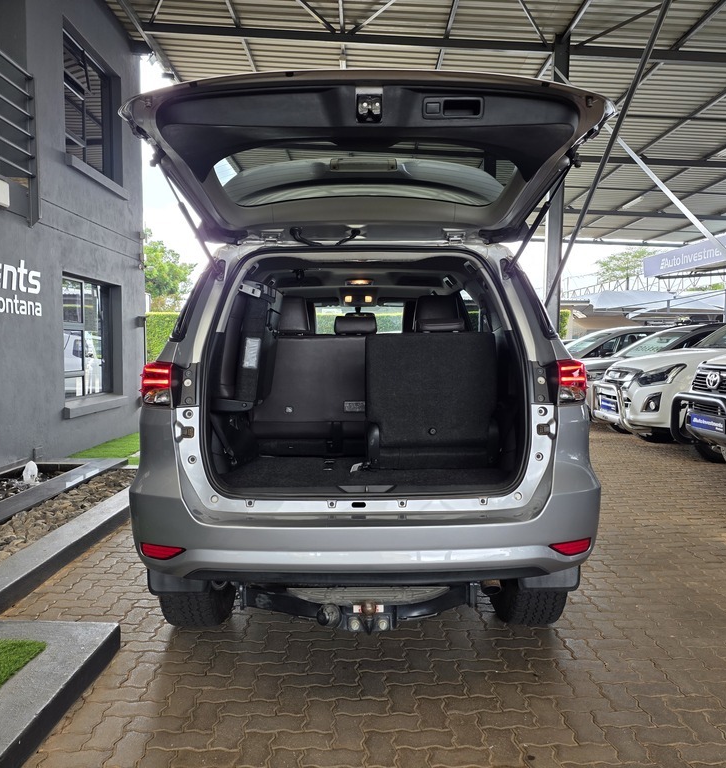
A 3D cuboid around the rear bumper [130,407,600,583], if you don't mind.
[{"bbox_3d":[0.006,0.372,2.560,1.840,0.570,0.540,0,3,-1],"label":"rear bumper"}]

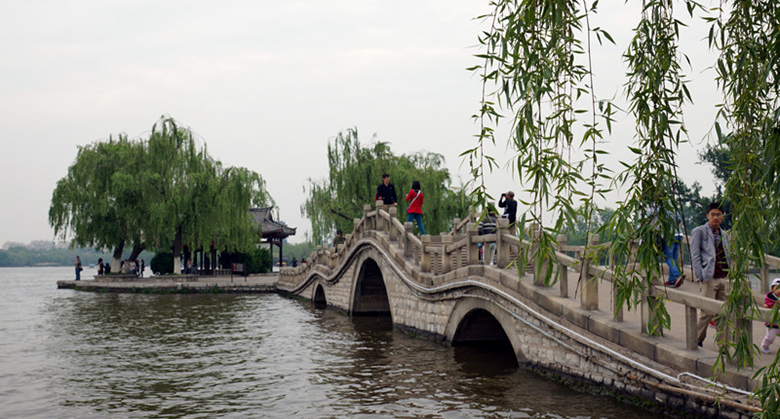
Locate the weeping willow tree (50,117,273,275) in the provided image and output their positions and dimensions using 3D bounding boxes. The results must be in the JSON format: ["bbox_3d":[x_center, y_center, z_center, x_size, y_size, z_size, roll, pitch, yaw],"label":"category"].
[{"bbox_3d":[-15.830,-0.900,58.500,15.200,11.000,11.500,0,-4,0],"label":"weeping willow tree"}]

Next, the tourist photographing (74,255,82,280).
[{"bbox_3d":[-21.770,4.120,59.000,0.520,1.720,0.500,1,-4,-10],"label":"tourist photographing"}]

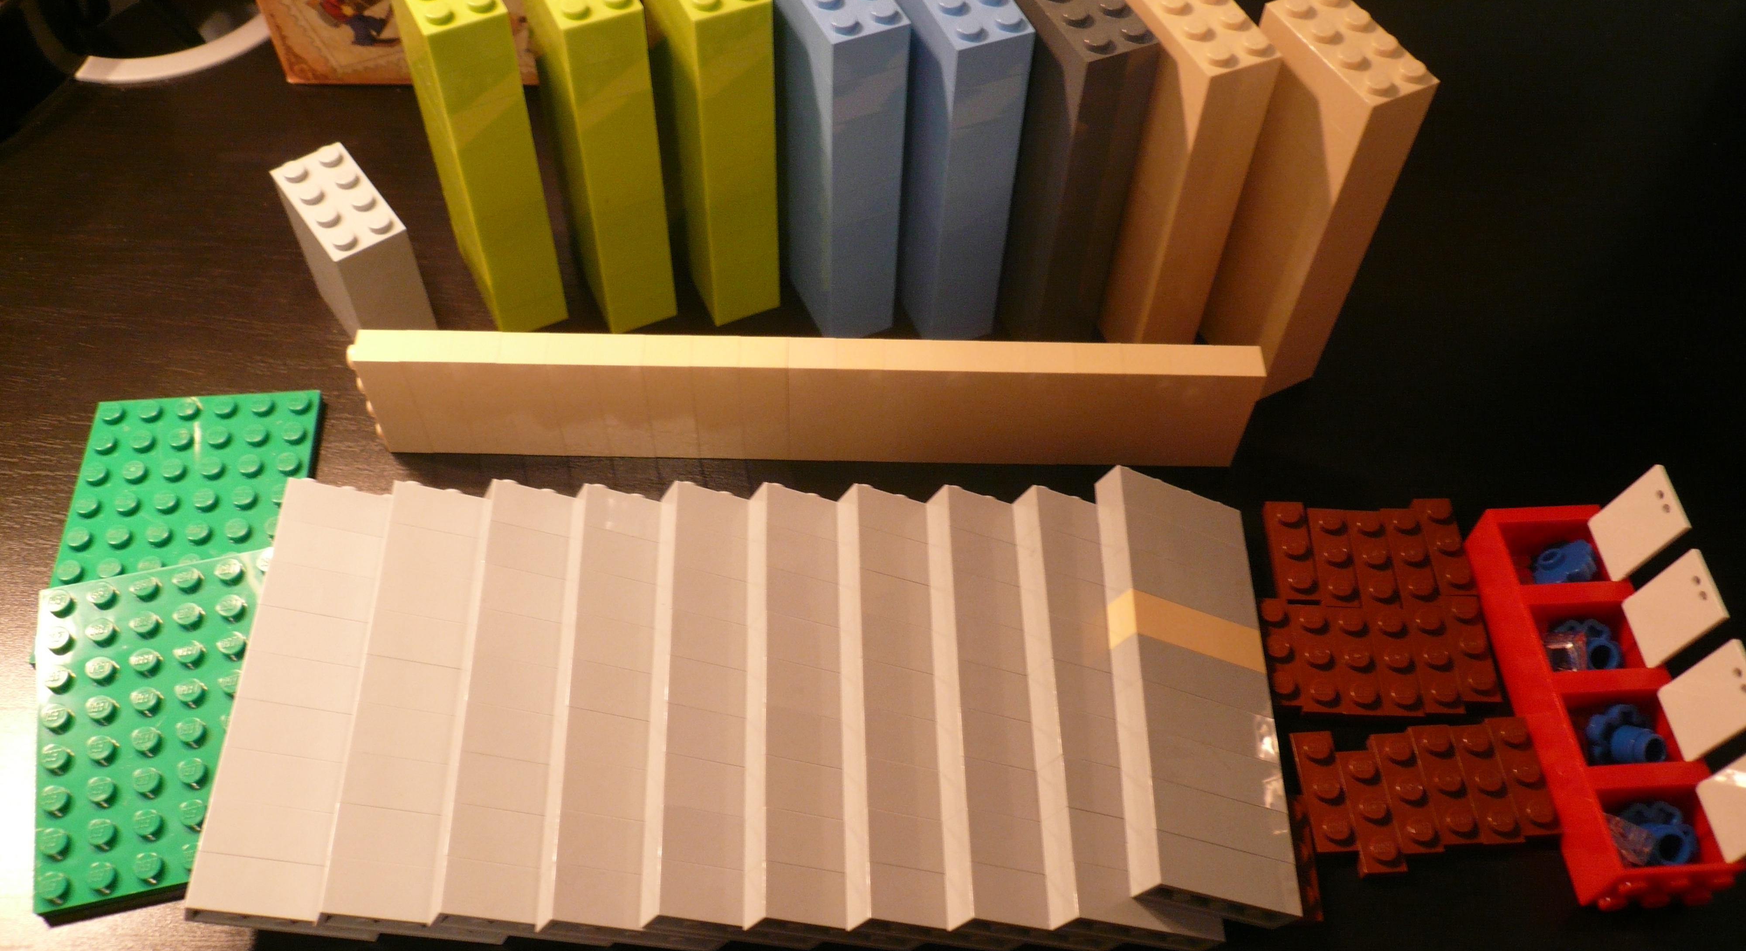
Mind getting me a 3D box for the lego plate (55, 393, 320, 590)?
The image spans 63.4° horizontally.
[{"bbox_3d":[-0.143,0.010,0.295,0.048,0.005,0.064,-3,56,-4],"label":"lego plate"}]

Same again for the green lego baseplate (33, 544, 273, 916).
[{"bbox_3d":[-0.132,0.046,0.267,0.048,0.005,0.064,-11,61,-9],"label":"green lego baseplate"}]

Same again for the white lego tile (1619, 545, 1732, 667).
[{"bbox_3d":[0.152,0.026,0.267,0.002,0.021,0.015,5,55,-12],"label":"white lego tile"}]

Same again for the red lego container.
[{"bbox_3d":[0.141,0.043,0.275,0.024,0.016,0.079,-2,55,-3],"label":"red lego container"}]

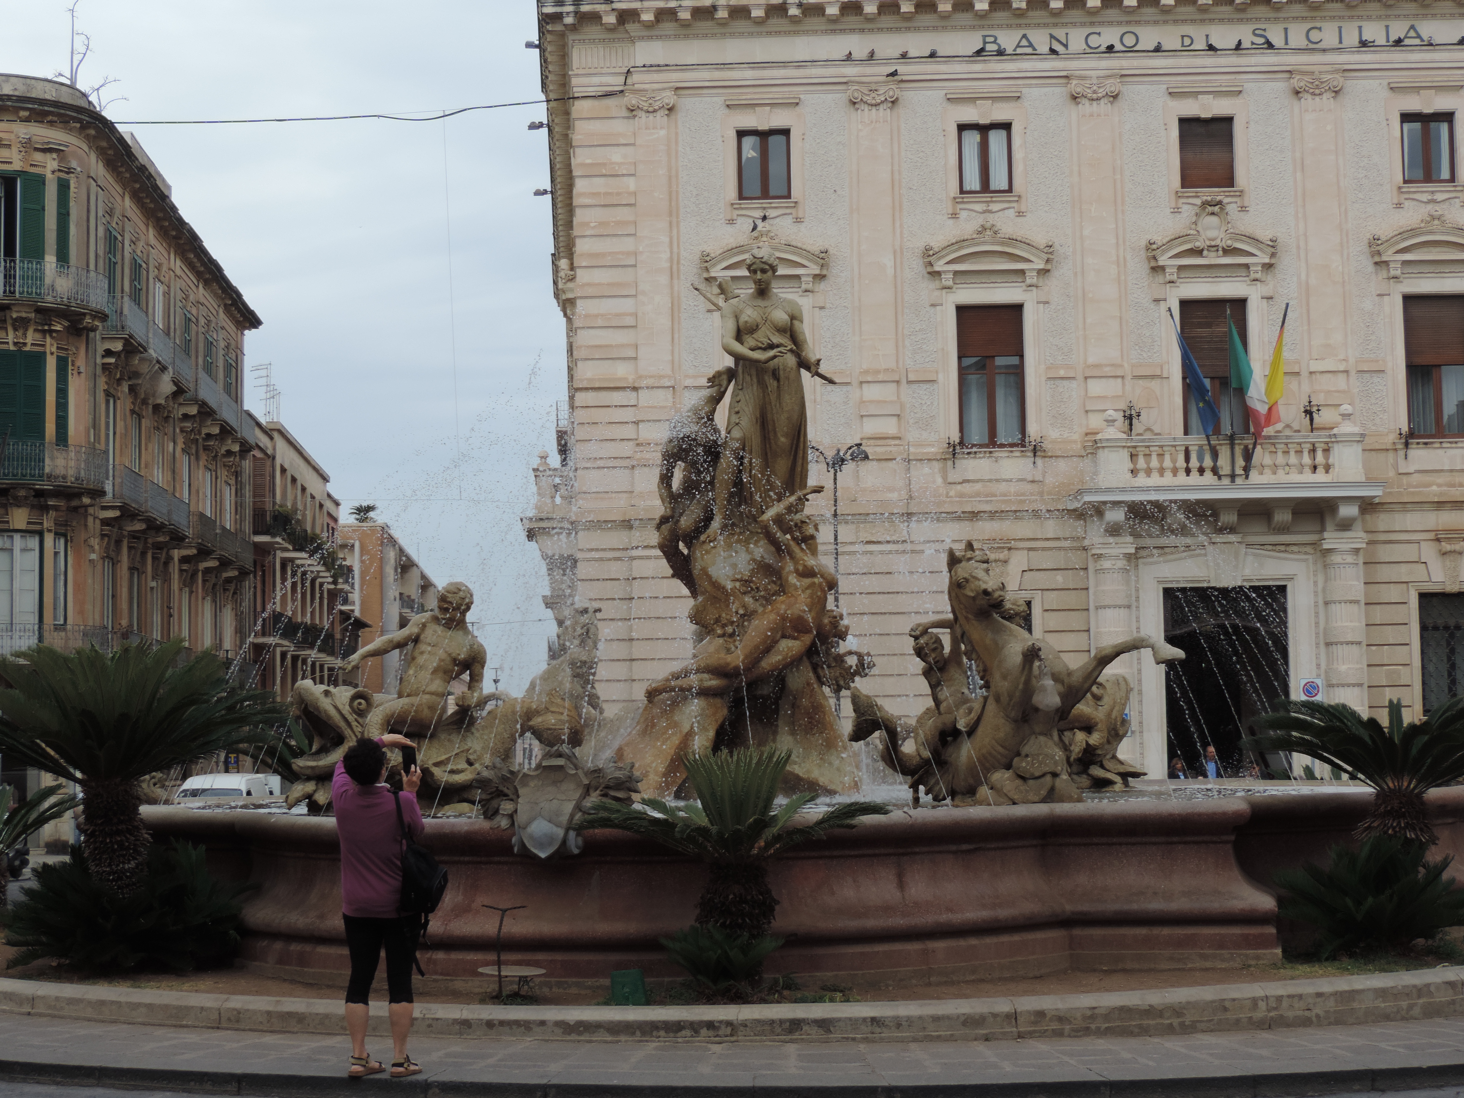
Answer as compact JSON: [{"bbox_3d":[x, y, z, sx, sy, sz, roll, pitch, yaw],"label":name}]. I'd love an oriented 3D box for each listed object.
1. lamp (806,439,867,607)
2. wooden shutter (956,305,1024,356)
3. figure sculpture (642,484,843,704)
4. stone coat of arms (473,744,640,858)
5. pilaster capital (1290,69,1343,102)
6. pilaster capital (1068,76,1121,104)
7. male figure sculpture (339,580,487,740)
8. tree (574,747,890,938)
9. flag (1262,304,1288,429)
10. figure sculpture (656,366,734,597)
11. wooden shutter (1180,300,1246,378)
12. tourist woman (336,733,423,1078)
[{"bbox_3d":[1.805,1.618,39.005,1.120,6.914,0.400,-1,-5,-2],"label":"lamp"},{"bbox_3d":[4.772,-4.043,43.052,1.210,0.950,0.060,-1,-5,1],"label":"wooden shutter"},{"bbox_3d":[0.077,0.345,18.440,1.350,1.660,0.800,2,-6,-30],"label":"figure sculpture"},{"bbox_3d":[-1.085,1.561,14.450,1.020,0.690,0.420,-1,-5,3],"label":"stone coat of arms"},{"bbox_3d":[11.474,-9.087,45.576,1.045,0.640,0.300,-1,-5,2],"label":"pilaster capital"},{"bbox_3d":[6.705,-8.507,43.095,0.950,0.470,0.250,-1,-5,1],"label":"pilaster capital"},{"bbox_3d":[-2.546,0.907,18.600,1.150,1.260,0.800,-2,-5,18],"label":"male figure sculpture"},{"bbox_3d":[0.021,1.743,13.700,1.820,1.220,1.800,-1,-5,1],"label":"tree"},{"bbox_3d":[9.481,-3.181,40.602,0.440,2.150,0.450,-1,-5,1],"label":"flag"},{"bbox_3d":[-0.309,-0.561,19.323,0.680,1.910,0.750,0,-5,-12],"label":"figure sculpture"},{"bbox_3d":[9.419,-4.119,45.527,1.279,1.562,0.080,-1,-5,2],"label":"wooden shutter"},{"bbox_3d":[-1.630,1.656,10.849,0.460,1.600,0.450,-4,-6,31],"label":"tourist woman"}]

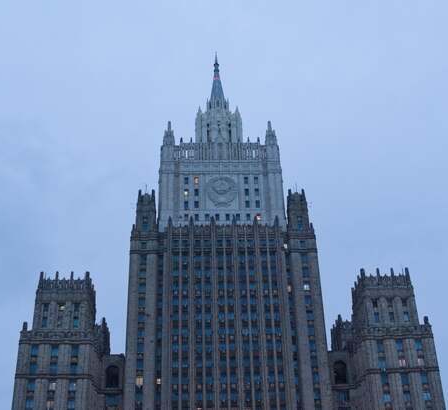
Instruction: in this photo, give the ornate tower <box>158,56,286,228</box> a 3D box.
[{"bbox_3d":[-1.890,-25.180,251.150,45.740,89.670,29.000,0,-25,-2],"label":"ornate tower"}]

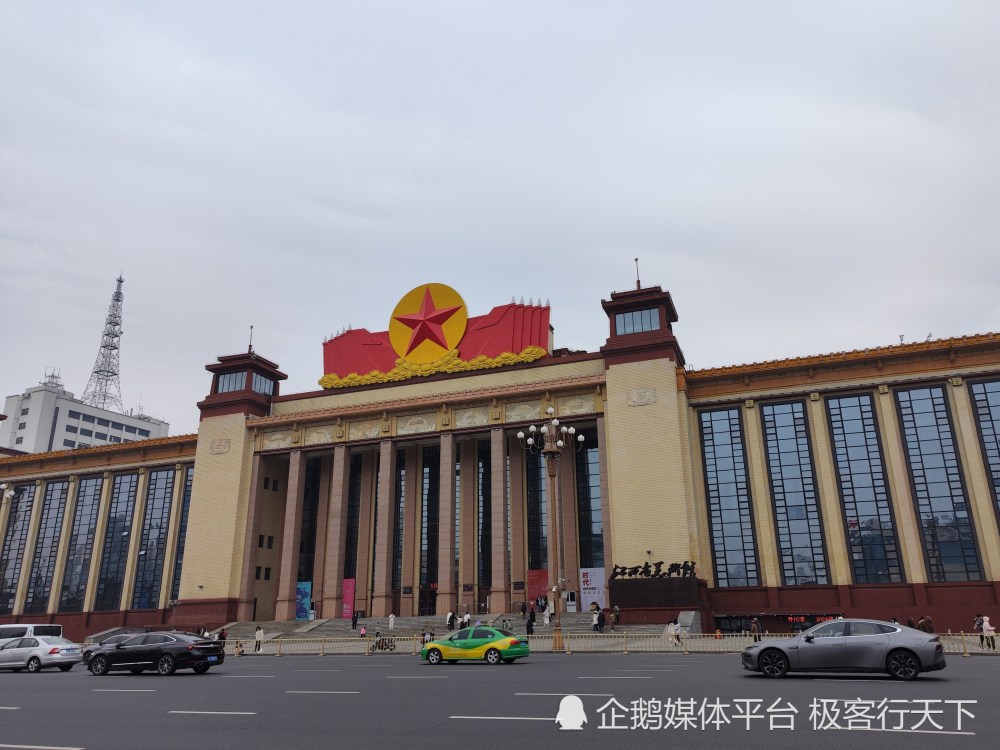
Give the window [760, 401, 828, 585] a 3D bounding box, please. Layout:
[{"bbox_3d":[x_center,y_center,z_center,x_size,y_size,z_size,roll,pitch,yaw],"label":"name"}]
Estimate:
[{"bbox_3d":[28.166,11.028,66.267,4.071,17.416,0.300,-8,-20,19],"label":"window"}]

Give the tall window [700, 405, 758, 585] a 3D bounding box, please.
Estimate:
[{"bbox_3d":[22.443,11.739,68.247,4.132,17.340,0.300,-8,-20,19],"label":"tall window"}]

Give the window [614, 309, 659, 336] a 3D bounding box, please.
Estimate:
[{"bbox_3d":[14.740,-5.608,73.930,4.619,2.472,0.250,-8,-20,19],"label":"window"}]

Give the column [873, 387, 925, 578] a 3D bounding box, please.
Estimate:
[{"bbox_3d":[35.990,9.634,62.548,1.900,17.532,1.000,-7,-20,18],"label":"column"}]

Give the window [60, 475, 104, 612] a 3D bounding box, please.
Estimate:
[{"bbox_3d":[-56.560,22.735,93.786,4.272,17.761,0.300,-7,-20,18],"label":"window"}]

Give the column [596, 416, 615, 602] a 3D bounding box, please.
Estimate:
[{"bbox_3d":[10.431,13.127,67.591,1.200,18.271,1.300,-7,-20,18],"label":"column"}]

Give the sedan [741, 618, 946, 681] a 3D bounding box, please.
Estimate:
[{"bbox_3d":[8.955,7.303,18.582,4.880,1.450,1.900,-8,-20,19],"label":"sedan"}]

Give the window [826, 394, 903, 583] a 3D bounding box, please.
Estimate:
[{"bbox_3d":[35.327,10.720,67.321,4.420,18.257,0.300,-7,-20,18],"label":"window"}]

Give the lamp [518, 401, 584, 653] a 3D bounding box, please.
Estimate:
[{"bbox_3d":[3.279,9.076,42.385,4.200,14.504,4.200,-6,-20,16],"label":"lamp"}]

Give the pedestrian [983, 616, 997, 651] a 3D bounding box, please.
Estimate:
[{"bbox_3d":[25.227,13.368,35.871,0.520,1.649,0.470,-6,-20,16],"label":"pedestrian"}]

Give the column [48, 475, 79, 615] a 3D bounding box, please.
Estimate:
[{"bbox_3d":[-60.144,23.308,95.744,1.150,18.408,0.800,-8,-20,19],"label":"column"}]

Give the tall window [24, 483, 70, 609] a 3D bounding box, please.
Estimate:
[{"bbox_3d":[-62.446,23.640,95.650,4.238,17.724,0.300,-7,-20,18],"label":"tall window"}]

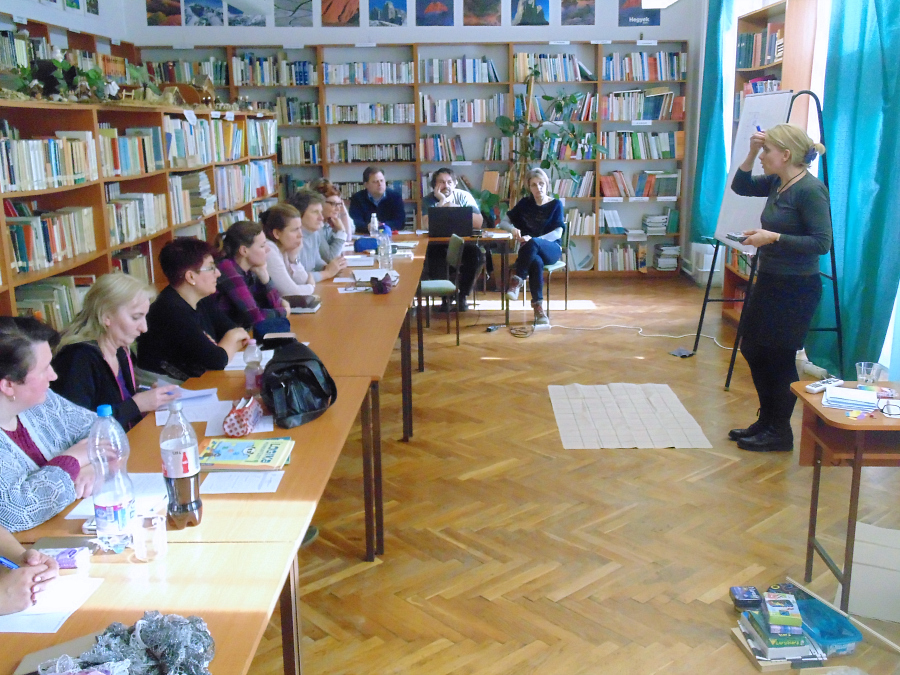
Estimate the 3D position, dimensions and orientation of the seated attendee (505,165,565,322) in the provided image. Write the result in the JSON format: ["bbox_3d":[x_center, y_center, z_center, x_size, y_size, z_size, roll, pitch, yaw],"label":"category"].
[{"bbox_3d":[0.776,-0.826,7.779,0.540,1.310,0.820,4,14,18],"label":"seated attendee"}]

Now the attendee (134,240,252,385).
[{"bbox_3d":[-0.961,0.213,3.632,0.710,1.250,0.520,-2,13,-4],"label":"attendee"}]

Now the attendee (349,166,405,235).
[{"bbox_3d":[-0.667,-0.955,8.462,0.565,1.299,0.734,-2,14,-6],"label":"attendee"}]

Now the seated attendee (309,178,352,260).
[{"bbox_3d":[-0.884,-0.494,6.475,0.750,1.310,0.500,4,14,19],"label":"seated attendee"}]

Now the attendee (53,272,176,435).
[{"bbox_3d":[-1.004,0.390,2.956,0.730,1.220,0.520,1,14,9],"label":"attendee"}]

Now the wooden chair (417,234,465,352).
[{"bbox_3d":[-0.163,-0.372,7.055,0.516,0.828,0.426,-3,14,-8],"label":"wooden chair"}]

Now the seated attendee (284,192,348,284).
[{"bbox_3d":[-0.987,-0.394,6.281,0.714,1.259,0.516,0,14,4],"label":"seated attendee"}]

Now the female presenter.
[{"bbox_3d":[1.717,-0.257,4.669,0.496,1.695,0.476,-2,14,-4],"label":"female presenter"}]

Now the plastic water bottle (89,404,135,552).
[{"bbox_3d":[-0.757,0.314,1.965,0.092,0.335,0.092,0,13,2],"label":"plastic water bottle"}]

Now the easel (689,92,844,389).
[{"bbox_3d":[2.182,-0.690,6.014,0.813,1.884,0.962,0,14,2],"label":"easel"}]

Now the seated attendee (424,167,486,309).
[{"bbox_3d":[0.052,-0.952,8.391,0.580,1.290,0.820,-1,13,-2],"label":"seated attendee"}]

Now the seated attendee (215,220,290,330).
[{"bbox_3d":[-1.031,0.038,4.570,0.714,1.239,0.525,-1,14,0],"label":"seated attendee"}]

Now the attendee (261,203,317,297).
[{"bbox_3d":[-1.004,-0.192,5.483,0.714,1.249,0.516,0,14,2],"label":"attendee"}]

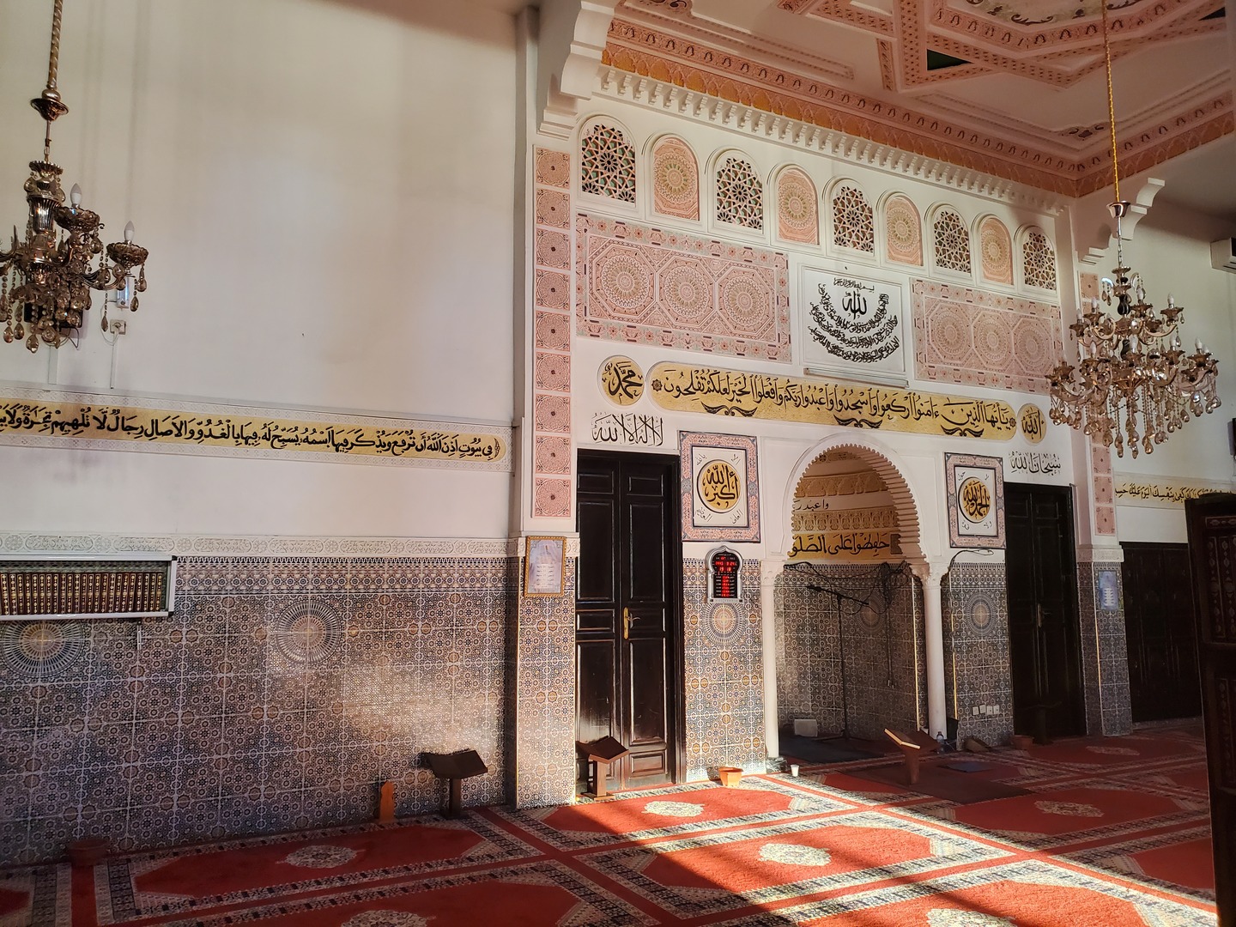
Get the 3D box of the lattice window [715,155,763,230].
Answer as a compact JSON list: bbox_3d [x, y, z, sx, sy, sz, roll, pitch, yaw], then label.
[{"bbox_3d":[0.992,-2.261,7.743,0.467,0.619,0.060,3,-7,-27],"label":"lattice window"}]

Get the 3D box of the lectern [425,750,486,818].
[{"bbox_3d":[-1.034,2.076,5.976,0.336,0.375,0.280,3,-7,-27],"label":"lectern"}]

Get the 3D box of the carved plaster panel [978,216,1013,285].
[{"bbox_3d":[3.692,-2.097,9.136,0.451,0.659,0.060,3,-7,-27],"label":"carved plaster panel"}]

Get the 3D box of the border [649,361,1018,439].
[{"bbox_3d":[2.131,-0.524,8.370,4.190,0.400,0.040,4,-8,-26],"label":"border"}]

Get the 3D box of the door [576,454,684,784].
[{"bbox_3d":[0.030,1.177,7.134,1.010,2.530,0.100,4,-8,-26],"label":"door"}]

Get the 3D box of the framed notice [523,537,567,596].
[{"bbox_3d":[-0.508,0.732,6.571,0.310,0.420,0.025,4,-8,-26],"label":"framed notice"}]

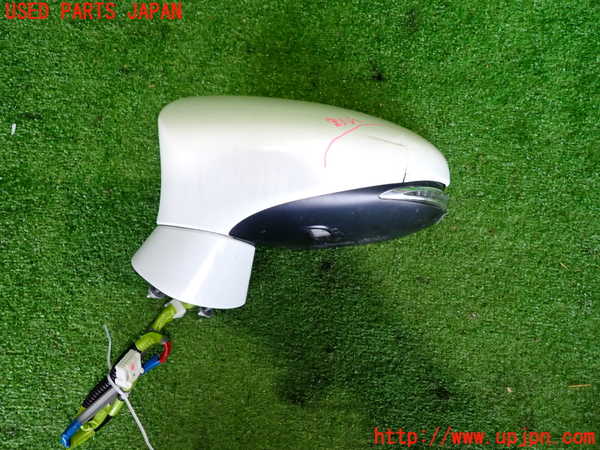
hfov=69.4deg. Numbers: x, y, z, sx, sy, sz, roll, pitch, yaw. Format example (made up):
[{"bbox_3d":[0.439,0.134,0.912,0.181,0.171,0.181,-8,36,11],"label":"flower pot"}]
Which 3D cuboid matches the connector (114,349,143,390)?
[{"bbox_3d":[-0.171,0.145,0.433,0.014,0.025,0.026,13,116,8],"label":"connector"}]

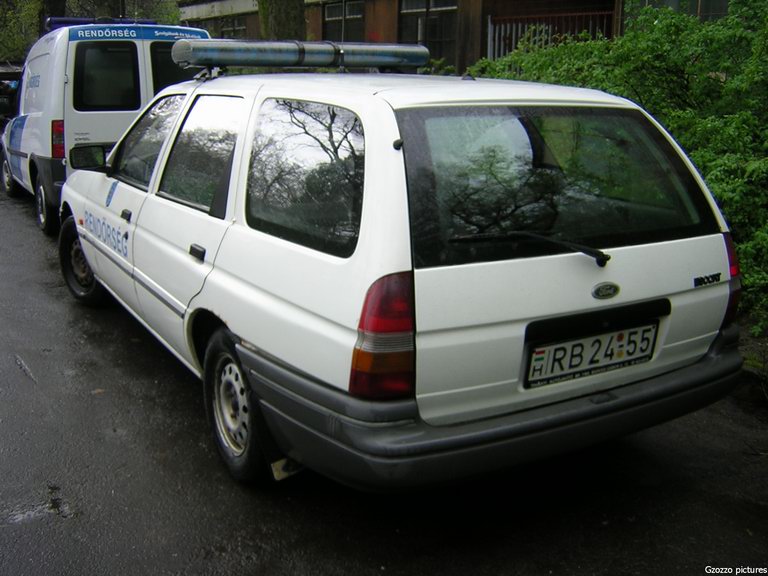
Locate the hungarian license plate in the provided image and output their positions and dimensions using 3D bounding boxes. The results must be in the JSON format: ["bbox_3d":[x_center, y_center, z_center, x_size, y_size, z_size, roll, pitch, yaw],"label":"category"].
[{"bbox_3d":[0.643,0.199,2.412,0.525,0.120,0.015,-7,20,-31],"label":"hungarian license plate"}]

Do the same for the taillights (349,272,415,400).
[{"bbox_3d":[-0.007,0.126,2.096,0.150,0.350,0.145,-7,17,-31],"label":"taillights"}]

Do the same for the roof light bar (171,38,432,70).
[{"bbox_3d":[-0.329,-1.088,3.739,1.260,0.135,0.135,-9,18,-30],"label":"roof light bar"}]

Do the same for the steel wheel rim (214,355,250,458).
[{"bbox_3d":[-0.498,0.409,2.877,0.120,0.370,0.370,-7,17,-31],"label":"steel wheel rim"}]

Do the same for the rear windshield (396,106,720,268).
[{"bbox_3d":[0.546,-0.359,2.455,1.250,0.510,0.080,-7,-21,-31],"label":"rear windshield"}]

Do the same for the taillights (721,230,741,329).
[{"bbox_3d":[1.200,-0.029,2.820,0.150,0.350,0.145,-7,17,-31],"label":"taillights"}]

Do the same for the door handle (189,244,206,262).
[{"bbox_3d":[-0.682,-0.125,2.925,0.033,0.053,0.125,-7,17,-31],"label":"door handle"}]

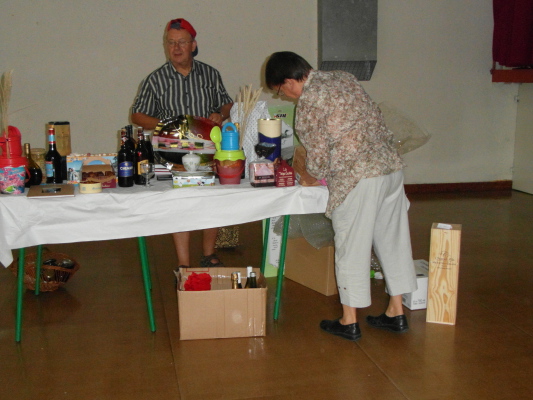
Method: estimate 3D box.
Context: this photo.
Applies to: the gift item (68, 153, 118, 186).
[{"bbox_3d":[-0.947,-0.172,3.497,0.285,0.158,0.115,-2,13,-10],"label":"gift item"}]

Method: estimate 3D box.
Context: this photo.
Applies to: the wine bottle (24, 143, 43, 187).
[{"bbox_3d":[-1.284,-0.191,3.408,0.130,0.232,0.080,3,13,12],"label":"wine bottle"}]

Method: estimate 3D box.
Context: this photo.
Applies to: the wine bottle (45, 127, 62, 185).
[{"bbox_3d":[-1.208,-0.258,3.575,0.090,0.320,0.090,-2,10,-11],"label":"wine bottle"}]

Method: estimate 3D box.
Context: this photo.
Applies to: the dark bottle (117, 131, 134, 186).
[{"bbox_3d":[-0.759,-0.229,3.402,0.087,0.310,0.087,3,13,12],"label":"dark bottle"}]

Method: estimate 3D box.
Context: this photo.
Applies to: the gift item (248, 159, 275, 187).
[{"bbox_3d":[-0.017,-0.148,3.427,0.110,0.140,0.095,-2,13,-11],"label":"gift item"}]

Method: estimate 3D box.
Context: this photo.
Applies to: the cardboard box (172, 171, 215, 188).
[{"bbox_3d":[-0.406,-0.116,3.505,0.225,0.065,0.160,-2,10,-14],"label":"cardboard box"}]

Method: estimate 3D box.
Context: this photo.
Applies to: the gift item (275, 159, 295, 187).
[{"bbox_3d":[0.105,-0.148,3.439,0.105,0.150,0.070,-1,10,-7],"label":"gift item"}]

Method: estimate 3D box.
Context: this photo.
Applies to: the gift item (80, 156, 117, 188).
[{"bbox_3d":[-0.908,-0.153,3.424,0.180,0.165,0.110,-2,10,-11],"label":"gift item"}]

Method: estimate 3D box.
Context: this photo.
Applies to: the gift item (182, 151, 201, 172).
[{"bbox_3d":[-0.416,-0.216,3.515,0.102,0.110,0.102,0,12,0],"label":"gift item"}]

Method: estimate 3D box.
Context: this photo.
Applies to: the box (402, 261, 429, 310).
[{"bbox_3d":[0.925,0.515,3.882,0.250,0.190,0.330,-4,13,-17],"label":"box"}]

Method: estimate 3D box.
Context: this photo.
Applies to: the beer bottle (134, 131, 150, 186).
[{"bbox_3d":[-0.699,-0.245,3.534,0.080,0.310,0.080,-2,10,-11],"label":"beer bottle"}]

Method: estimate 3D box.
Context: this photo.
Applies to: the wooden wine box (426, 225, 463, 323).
[{"bbox_3d":[0.979,0.412,3.492,0.152,0.525,0.158,3,10,17],"label":"wooden wine box"}]

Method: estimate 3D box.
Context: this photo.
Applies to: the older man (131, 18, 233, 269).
[{"bbox_3d":[-0.557,-0.349,4.333,0.660,1.740,0.430,0,10,-3],"label":"older man"}]

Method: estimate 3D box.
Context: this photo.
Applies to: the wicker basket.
[{"bbox_3d":[-1.430,0.473,4.096,0.450,0.180,0.370,-3,13,-12],"label":"wicker basket"}]

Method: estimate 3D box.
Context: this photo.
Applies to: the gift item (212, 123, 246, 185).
[{"bbox_3d":[-0.210,-0.265,3.556,0.195,0.340,0.180,-1,10,-6],"label":"gift item"}]

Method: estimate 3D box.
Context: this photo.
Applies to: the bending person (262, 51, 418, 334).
[{"bbox_3d":[0.420,-0.044,3.399,0.740,1.490,0.530,10,16,39],"label":"bending person"}]

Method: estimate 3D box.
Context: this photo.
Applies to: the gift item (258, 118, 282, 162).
[{"bbox_3d":[0.022,-0.293,3.695,0.130,0.350,0.130,-1,10,-6],"label":"gift item"}]

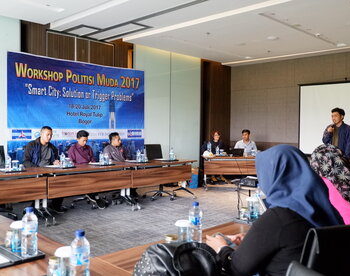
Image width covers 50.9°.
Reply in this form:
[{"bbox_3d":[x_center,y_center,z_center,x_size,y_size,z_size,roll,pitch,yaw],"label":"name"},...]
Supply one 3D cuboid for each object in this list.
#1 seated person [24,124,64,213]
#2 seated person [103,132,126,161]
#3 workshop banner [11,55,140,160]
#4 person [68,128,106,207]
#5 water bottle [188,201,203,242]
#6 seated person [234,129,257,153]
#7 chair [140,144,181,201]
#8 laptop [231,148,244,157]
[{"bbox_3d":[-1.994,0.493,5.594,0.680,1.330,0.600,2,2,44],"label":"seated person"},{"bbox_3d":[-1.064,0.520,6.447,0.750,1.240,0.550,2,2,44],"label":"seated person"},{"bbox_3d":[-1.570,-0.390,6.511,0.040,1.850,2.704,2,2,44],"label":"workshop banner"},{"bbox_3d":[-1.491,0.514,6.039,0.720,1.270,0.550,2,2,44],"label":"person"},{"bbox_3d":[0.110,0.434,1.916,0.066,0.215,0.066,0,2,0],"label":"water bottle"},{"bbox_3d":[1.567,0.467,8.169,0.560,1.290,0.750,1,2,9],"label":"seated person"},{"bbox_3d":[-0.264,0.634,6.913,0.650,1.000,0.620,2,2,44],"label":"chair"},{"bbox_3d":[1.328,0.310,7.720,0.320,0.190,0.240,1,2,6],"label":"laptop"}]

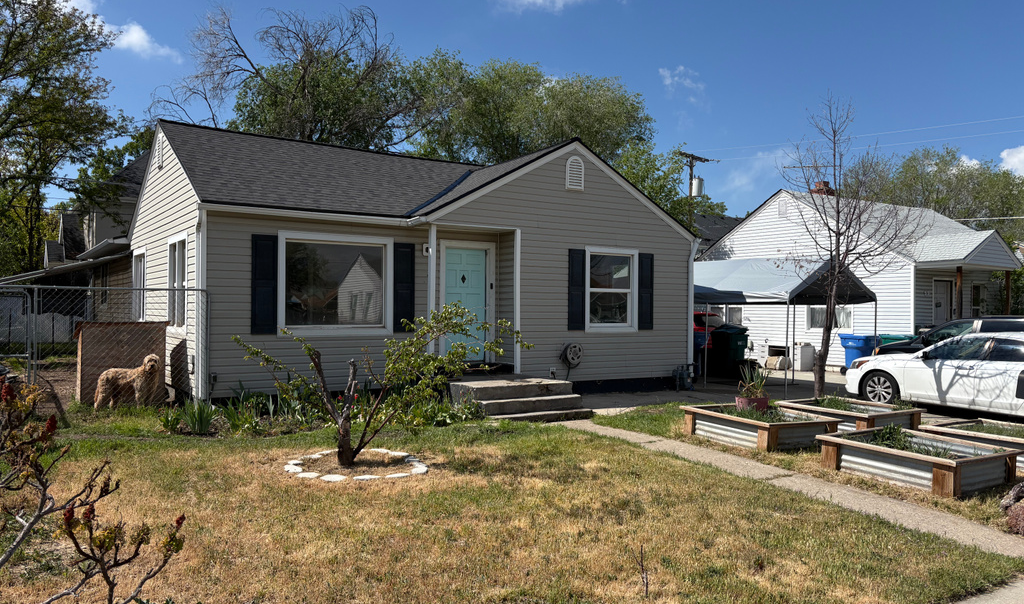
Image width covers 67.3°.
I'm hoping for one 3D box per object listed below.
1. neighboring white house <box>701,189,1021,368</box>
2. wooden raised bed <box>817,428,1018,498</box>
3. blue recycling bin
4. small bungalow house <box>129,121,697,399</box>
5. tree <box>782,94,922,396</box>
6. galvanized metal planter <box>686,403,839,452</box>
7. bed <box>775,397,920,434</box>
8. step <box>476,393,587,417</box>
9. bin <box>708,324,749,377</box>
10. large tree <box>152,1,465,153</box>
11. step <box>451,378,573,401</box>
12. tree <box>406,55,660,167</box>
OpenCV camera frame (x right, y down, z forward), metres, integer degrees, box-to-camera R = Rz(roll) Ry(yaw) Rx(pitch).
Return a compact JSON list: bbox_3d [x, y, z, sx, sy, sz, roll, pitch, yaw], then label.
[{"bbox_3d":[11.680,-0.687,24.582,8.400,5.350,9.700,1,0,-33],"label":"neighboring white house"},{"bbox_3d":[4.105,1.607,7.842,1.143,0.344,1.480,1,0,-31],"label":"wooden raised bed"},{"bbox_3d":[9.030,1.402,19.900,0.720,1.100,0.860,1,0,-33],"label":"blue recycling bin"},{"bbox_3d":[-2.540,-0.825,16.745,9.539,4.920,8.615,1,0,-33],"label":"small bungalow house"},{"bbox_3d":[5.722,-0.850,13.000,2.400,5.360,2.400,0,0,24],"label":"tree"},{"bbox_3d":[3.184,1.611,9.951,1.222,0.351,1.574,1,0,-28],"label":"galvanized metal planter"},{"bbox_3d":[4.700,1.629,10.738,1.227,0.347,1.496,1,0,-30],"label":"bed"},{"bbox_3d":[0.309,1.605,12.097,1.780,0.175,0.400,1,0,-33],"label":"step"},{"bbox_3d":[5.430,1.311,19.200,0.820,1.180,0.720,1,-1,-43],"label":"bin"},{"bbox_3d":[-7.409,-4.514,28.000,11.200,12.500,10.200,1,0,-14],"label":"large tree"},{"bbox_3d":[-0.035,1.436,12.710,1.780,0.210,1.000,1,0,-33],"label":"step"},{"bbox_3d":[0.923,-4.269,33.000,10.400,12.400,9.600,0,0,0],"label":"tree"}]

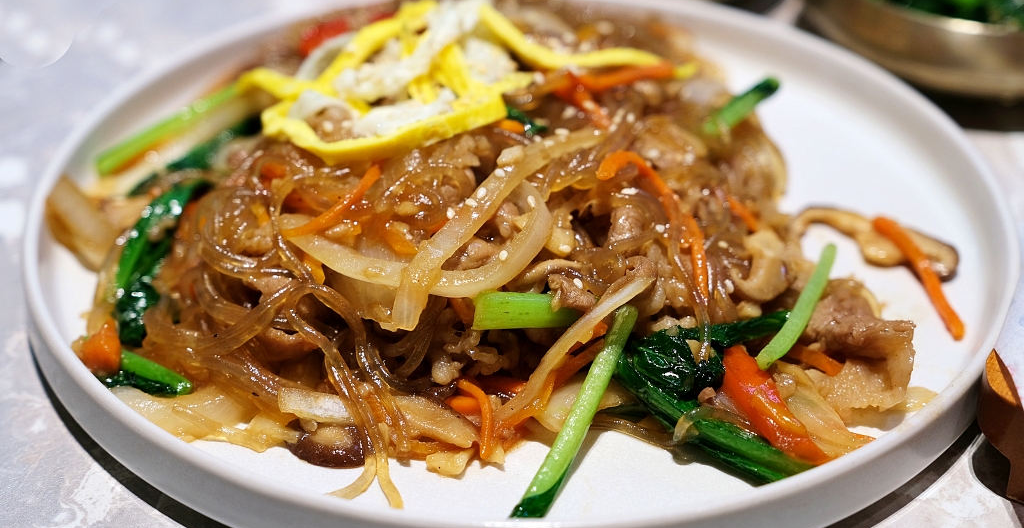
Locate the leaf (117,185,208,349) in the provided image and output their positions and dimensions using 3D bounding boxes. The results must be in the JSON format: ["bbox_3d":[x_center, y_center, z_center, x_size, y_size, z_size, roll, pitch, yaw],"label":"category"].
[{"bbox_3d":[-0.089,-0.001,0.413,0.015,0.011,0.050,5,48,8],"label":"leaf"}]

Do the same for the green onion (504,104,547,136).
[{"bbox_3d":[0.003,-0.038,0.428,0.014,0.005,0.006,26,42,18],"label":"green onion"}]

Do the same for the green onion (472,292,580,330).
[{"bbox_3d":[0.005,0.011,0.386,0.027,0.008,0.008,1,36,2],"label":"green onion"}]

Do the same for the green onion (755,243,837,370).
[{"bbox_3d":[0.069,0.010,0.393,0.006,0.005,0.042,19,48,25],"label":"green onion"}]

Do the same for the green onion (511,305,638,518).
[{"bbox_3d":[0.016,0.033,0.371,0.007,0.006,0.059,15,54,20],"label":"green onion"}]

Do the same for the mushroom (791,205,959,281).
[{"bbox_3d":[0.097,-0.006,0.436,0.043,0.009,0.017,18,40,24],"label":"mushroom"}]

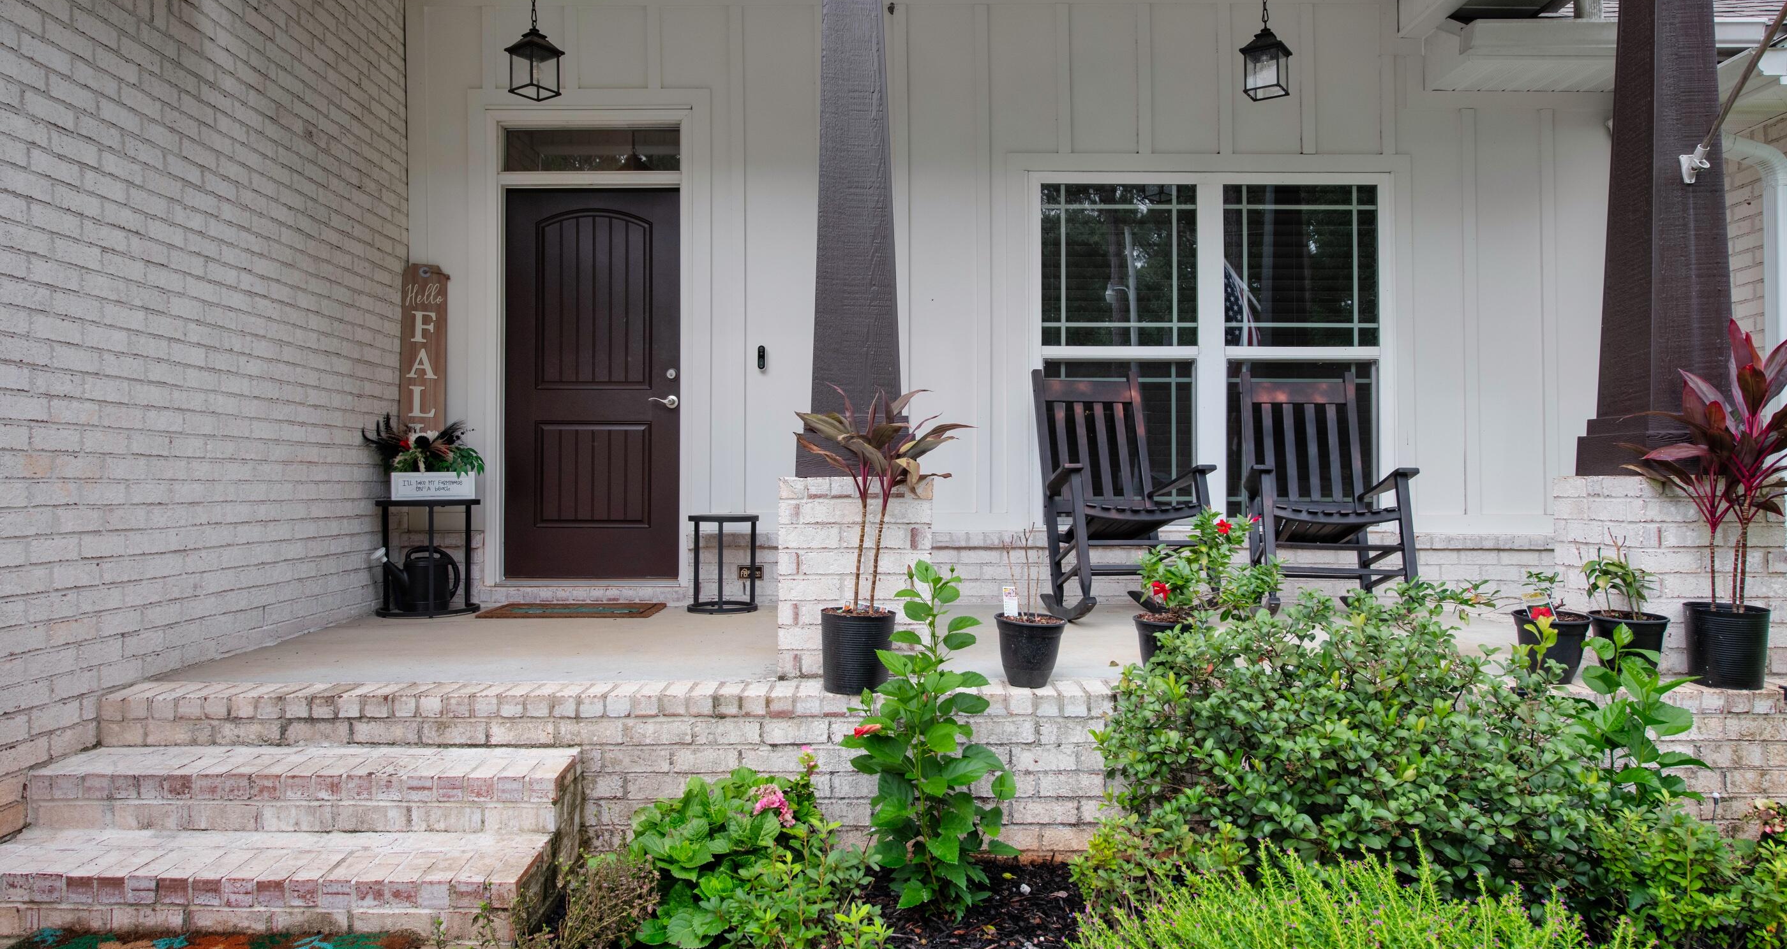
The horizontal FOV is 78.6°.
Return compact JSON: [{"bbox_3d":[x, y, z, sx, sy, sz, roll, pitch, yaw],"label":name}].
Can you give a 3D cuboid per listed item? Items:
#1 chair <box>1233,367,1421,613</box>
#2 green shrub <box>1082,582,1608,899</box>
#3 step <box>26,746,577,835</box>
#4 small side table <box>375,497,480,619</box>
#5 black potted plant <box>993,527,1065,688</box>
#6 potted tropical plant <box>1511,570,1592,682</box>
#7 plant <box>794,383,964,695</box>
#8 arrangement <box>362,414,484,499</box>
[{"bbox_3d":[1.940,0.085,4.950,0.680,1.160,0.840,0,0,9],"label":"chair"},{"bbox_3d":[1.166,0.695,2.813,1.330,0.840,0.920,0,-1,0],"label":"green shrub"},{"bbox_3d":[-1.665,0.905,3.160,1.450,0.160,0.320,0,0,0],"label":"step"},{"bbox_3d":[-2.220,0.395,5.220,0.460,0.550,0.460,0,0,0],"label":"small side table"},{"bbox_3d":[0.431,0.412,3.446,0.225,0.490,0.225,0,-1,0],"label":"black potted plant"},{"bbox_3d":[2.140,0.490,3.550,0.232,0.360,0.232,0,0,0],"label":"potted tropical plant"},{"bbox_3d":[-0.037,0.200,3.370,0.530,0.935,0.460,0,0,0],"label":"plant"},{"bbox_3d":[-2.200,-0.082,5.130,0.550,0.400,0.320,0,0,-12],"label":"arrangement"}]

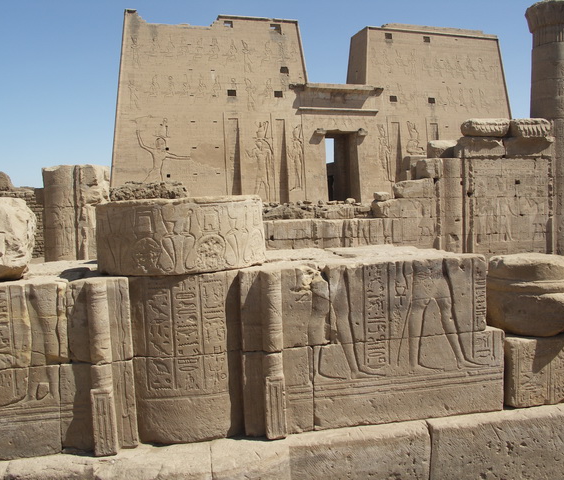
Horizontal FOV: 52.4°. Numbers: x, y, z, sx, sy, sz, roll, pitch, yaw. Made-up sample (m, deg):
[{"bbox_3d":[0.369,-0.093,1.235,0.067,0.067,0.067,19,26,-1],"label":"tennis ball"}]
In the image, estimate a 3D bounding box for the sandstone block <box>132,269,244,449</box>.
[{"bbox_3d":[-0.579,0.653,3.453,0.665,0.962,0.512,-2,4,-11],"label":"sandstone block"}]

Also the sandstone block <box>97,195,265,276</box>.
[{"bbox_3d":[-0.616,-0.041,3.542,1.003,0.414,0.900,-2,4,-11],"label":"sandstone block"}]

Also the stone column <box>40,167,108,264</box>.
[{"bbox_3d":[-4.676,-0.523,13.008,1.350,2.329,0.972,-2,4,-11],"label":"stone column"}]

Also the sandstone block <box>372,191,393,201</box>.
[{"bbox_3d":[2.299,-0.998,13.146,0.327,0.205,0.286,-4,4,-33],"label":"sandstone block"}]

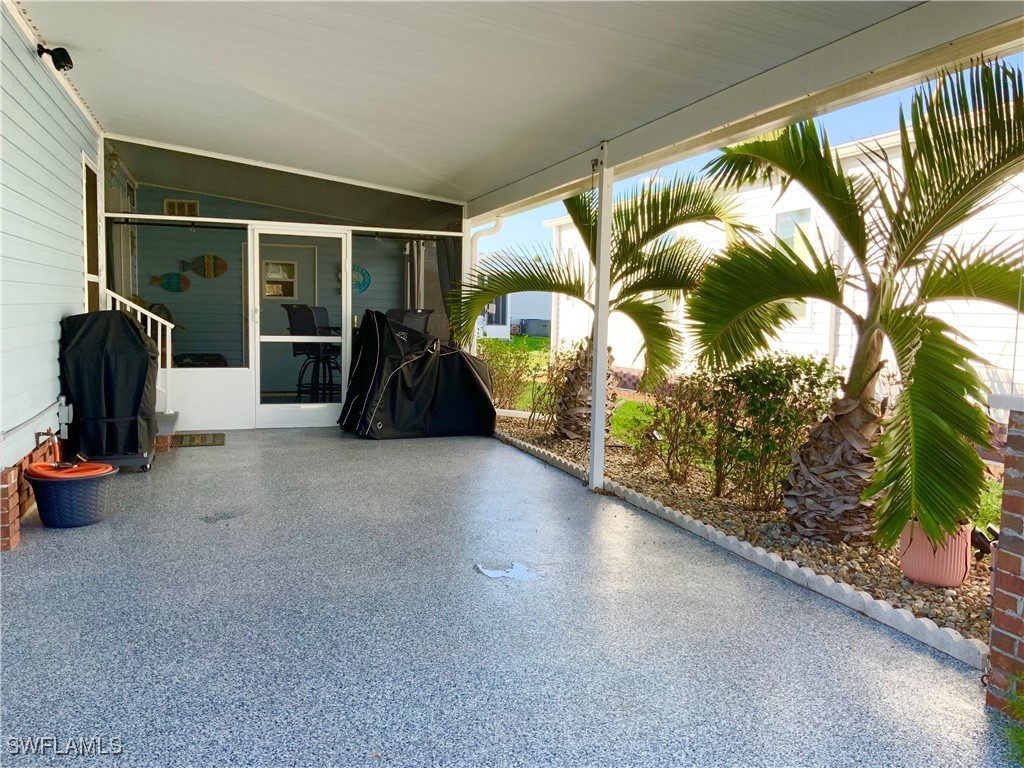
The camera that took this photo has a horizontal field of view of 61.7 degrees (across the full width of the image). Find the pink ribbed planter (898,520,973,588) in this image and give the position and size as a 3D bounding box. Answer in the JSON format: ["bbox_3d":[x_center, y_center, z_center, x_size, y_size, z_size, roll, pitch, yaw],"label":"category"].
[{"bbox_3d":[1.945,0.780,3.956,0.300,0.250,0.300,1,5,0],"label":"pink ribbed planter"}]

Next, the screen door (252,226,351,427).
[{"bbox_3d":[-2.216,-0.572,9.003,0.950,2.070,0.060,0,5,-18],"label":"screen door"}]

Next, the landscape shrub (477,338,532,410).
[{"bbox_3d":[-0.107,-0.121,10.750,0.720,0.930,0.700,0,5,-18],"label":"landscape shrub"}]

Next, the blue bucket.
[{"bbox_3d":[-2.540,0.652,4.974,0.490,0.290,0.490,0,5,-18],"label":"blue bucket"}]

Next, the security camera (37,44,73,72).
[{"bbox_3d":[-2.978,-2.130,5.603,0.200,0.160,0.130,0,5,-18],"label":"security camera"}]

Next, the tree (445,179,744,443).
[{"bbox_3d":[0.770,-0.885,8.774,2.950,2.800,2.600,0,5,-18],"label":"tree"}]

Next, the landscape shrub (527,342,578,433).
[{"bbox_3d":[0.445,0.001,9.200,0.580,0.950,0.580,0,5,-18],"label":"landscape shrub"}]

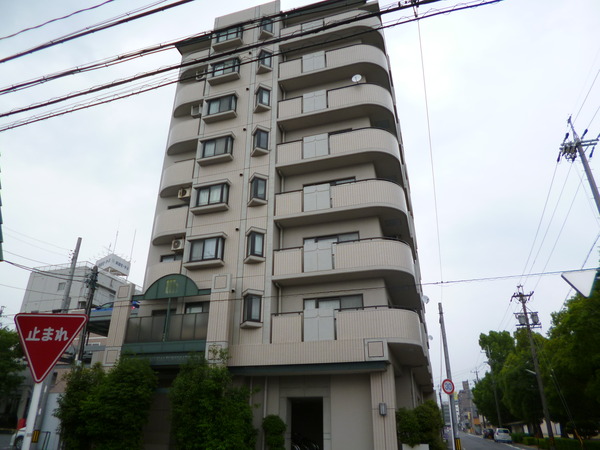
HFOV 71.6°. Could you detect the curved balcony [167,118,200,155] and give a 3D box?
[{"bbox_3d":[-6.519,-4.942,23.728,2.400,1.420,1.070,-8,-27,15],"label":"curved balcony"}]

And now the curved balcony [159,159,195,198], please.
[{"bbox_3d":[-6.327,-2.378,21.616,2.283,1.471,0.880,-8,-28,16],"label":"curved balcony"}]

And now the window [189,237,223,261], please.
[{"bbox_3d":[-4.300,1.202,19.334,1.496,1.092,0.364,-8,-27,15],"label":"window"}]

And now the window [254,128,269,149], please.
[{"bbox_3d":[-2.043,-4.246,20.948,0.850,1.100,0.420,-8,-27,15],"label":"window"}]

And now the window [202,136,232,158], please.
[{"bbox_3d":[-4.123,-3.776,20.886,1.485,1.059,0.330,-8,-28,16],"label":"window"}]

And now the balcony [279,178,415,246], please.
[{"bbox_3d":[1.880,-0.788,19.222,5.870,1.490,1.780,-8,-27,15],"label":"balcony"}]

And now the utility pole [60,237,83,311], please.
[{"bbox_3d":[-13.491,6.210,22.984,0.340,12.007,0.340,-8,-27,15],"label":"utility pole"}]

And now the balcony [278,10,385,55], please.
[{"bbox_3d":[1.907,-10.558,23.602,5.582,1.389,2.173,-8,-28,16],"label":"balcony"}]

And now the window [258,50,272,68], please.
[{"bbox_3d":[-1.922,-8.999,22.737,0.784,1.059,0.344,-8,-28,16],"label":"window"}]

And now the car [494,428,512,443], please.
[{"bbox_3d":[24.340,25.238,50.065,1.680,1.530,3.900,-8,-27,15],"label":"car"}]

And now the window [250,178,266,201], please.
[{"bbox_3d":[-2.048,-1.746,19.995,0.788,1.183,0.374,-8,-27,15],"label":"window"}]

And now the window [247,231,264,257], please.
[{"bbox_3d":[-1.941,0.814,17.767,0.784,1.059,0.344,-8,-28,16],"label":"window"}]

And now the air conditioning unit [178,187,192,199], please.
[{"bbox_3d":[-6.010,-1.645,22.057,0.788,0.546,0.283,-8,-27,15],"label":"air conditioning unit"}]

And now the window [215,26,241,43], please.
[{"bbox_3d":[-4.236,-11.481,25.233,1.550,1.140,0.350,-8,-27,15],"label":"window"}]

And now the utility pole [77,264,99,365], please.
[{"bbox_3d":[-9.620,5.771,17.596,0.420,8.669,0.420,-8,-28,16],"label":"utility pole"}]

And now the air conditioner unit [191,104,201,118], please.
[{"bbox_3d":[-6.066,-6.599,24.242,0.580,0.750,0.300,-8,-27,15],"label":"air conditioner unit"}]

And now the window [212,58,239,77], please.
[{"bbox_3d":[-4.293,-9.061,24.322,1.496,1.092,0.364,-8,-27,15],"label":"window"}]

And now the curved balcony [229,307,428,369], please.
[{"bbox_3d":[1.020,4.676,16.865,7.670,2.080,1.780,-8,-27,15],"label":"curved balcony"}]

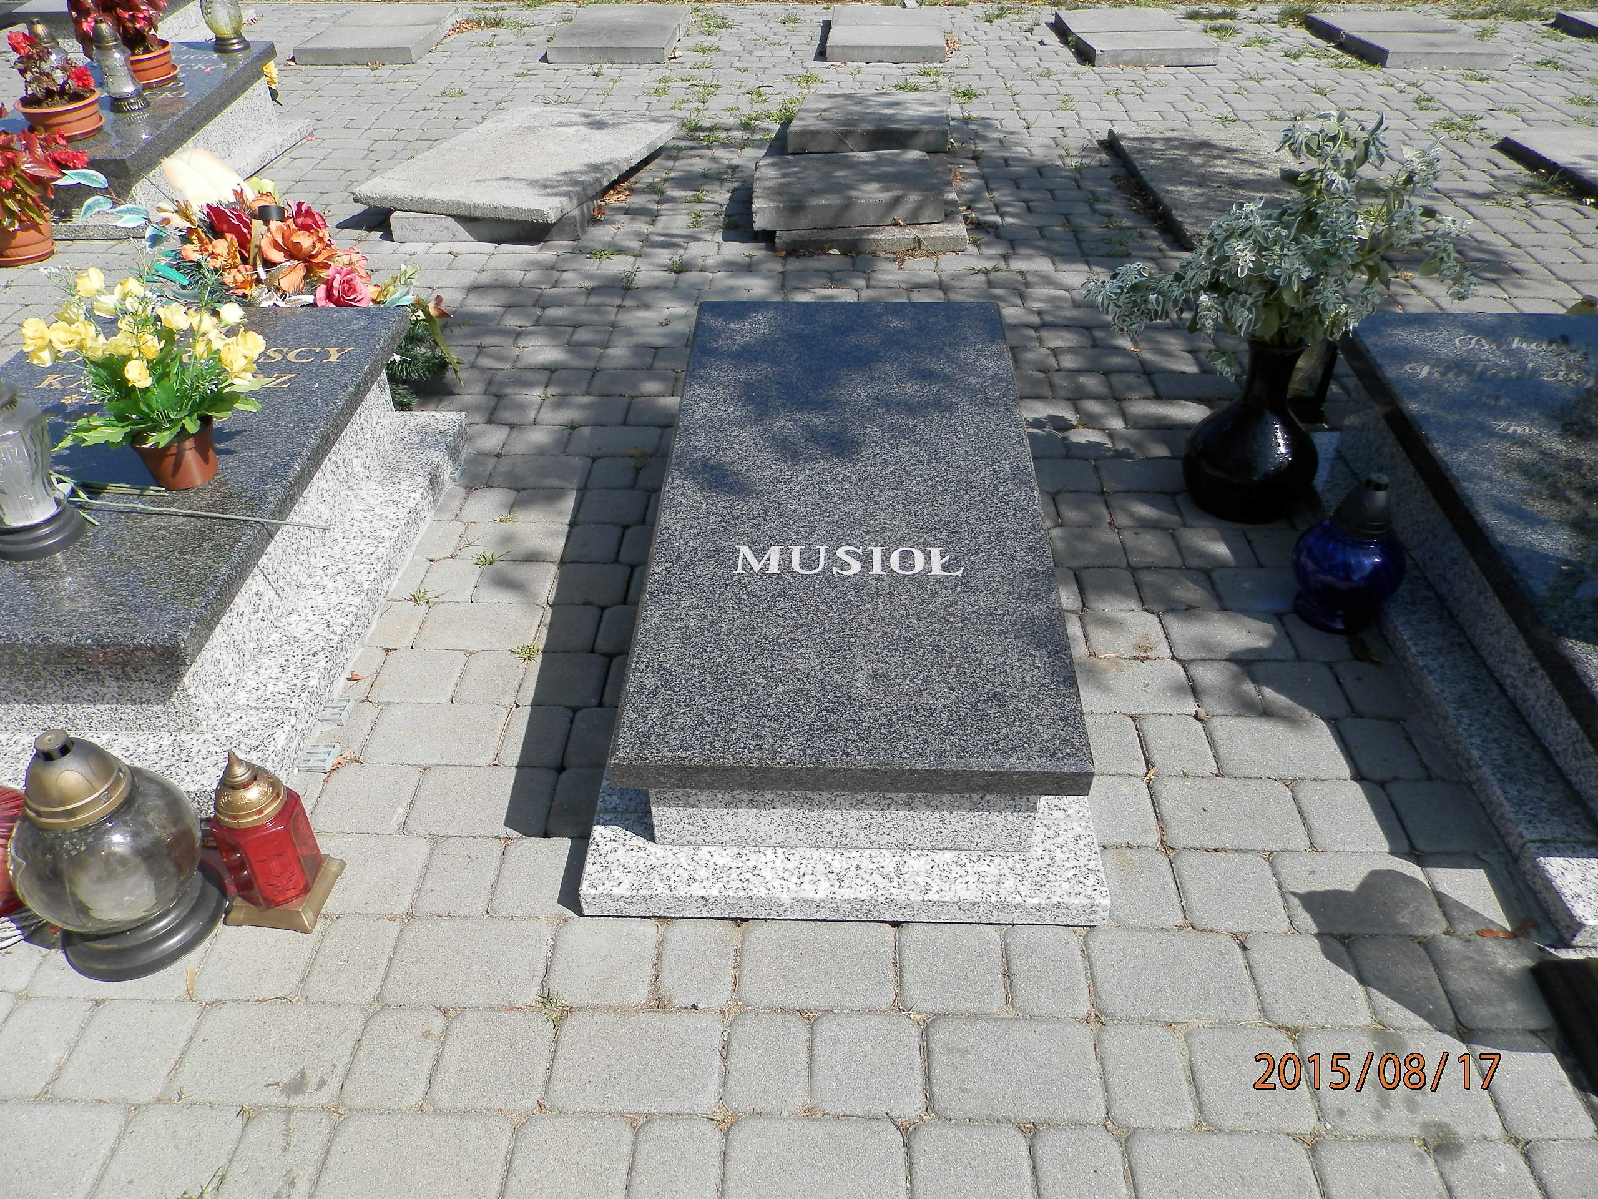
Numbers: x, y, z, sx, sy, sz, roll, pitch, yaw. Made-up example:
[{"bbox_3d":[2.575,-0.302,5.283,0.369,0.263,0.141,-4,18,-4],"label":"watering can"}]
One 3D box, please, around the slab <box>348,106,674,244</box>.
[{"bbox_3d":[-0.836,-1.350,3.600,0.602,0.131,1.161,9,37,12],"label":"slab"}]

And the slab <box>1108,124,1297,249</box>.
[{"bbox_3d":[1.325,-1.267,3.549,0.515,0.051,1.161,1,36,2],"label":"slab"}]

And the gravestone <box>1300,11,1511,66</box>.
[{"bbox_3d":[2.786,-2.603,5.365,0.520,0.066,0.975,0,36,1],"label":"gravestone"}]

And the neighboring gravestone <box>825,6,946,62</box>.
[{"bbox_3d":[0.407,-2.701,5.504,0.522,0.068,0.997,1,36,2],"label":"neighboring gravestone"}]

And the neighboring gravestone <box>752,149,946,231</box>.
[{"bbox_3d":[0.131,-1.172,3.297,0.512,0.068,0.504,-1,36,-1],"label":"neighboring gravestone"}]

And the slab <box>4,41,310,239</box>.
[{"bbox_3d":[-2.078,-1.468,3.607,0.602,0.318,1.128,1,36,2],"label":"slab"}]

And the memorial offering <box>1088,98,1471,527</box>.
[{"bbox_3d":[0.820,-0.449,1.933,0.591,0.635,0.471,0,36,1],"label":"memorial offering"}]

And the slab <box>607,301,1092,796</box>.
[{"bbox_3d":[0.071,-0.158,1.687,0.536,0.042,1.073,1,42,1],"label":"slab"}]

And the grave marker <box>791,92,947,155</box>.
[{"bbox_3d":[0.240,-1.616,3.906,0.515,0.067,0.498,3,36,4],"label":"grave marker"}]

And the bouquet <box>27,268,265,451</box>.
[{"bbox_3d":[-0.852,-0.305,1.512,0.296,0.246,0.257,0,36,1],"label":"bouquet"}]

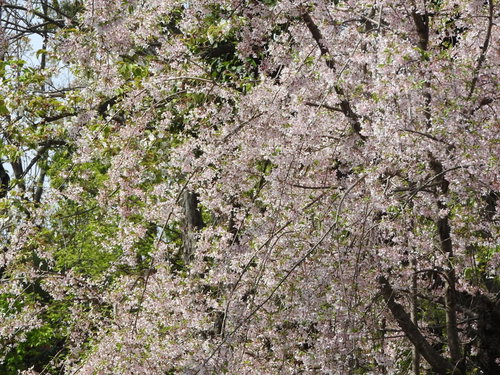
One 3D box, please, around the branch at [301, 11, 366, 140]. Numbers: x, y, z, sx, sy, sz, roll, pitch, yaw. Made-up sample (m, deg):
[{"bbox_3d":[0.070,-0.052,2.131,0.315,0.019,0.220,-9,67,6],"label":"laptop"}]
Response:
[{"bbox_3d":[0.707,-0.948,33.000,0.558,1.100,0.450,0,-7,0],"label":"branch"}]

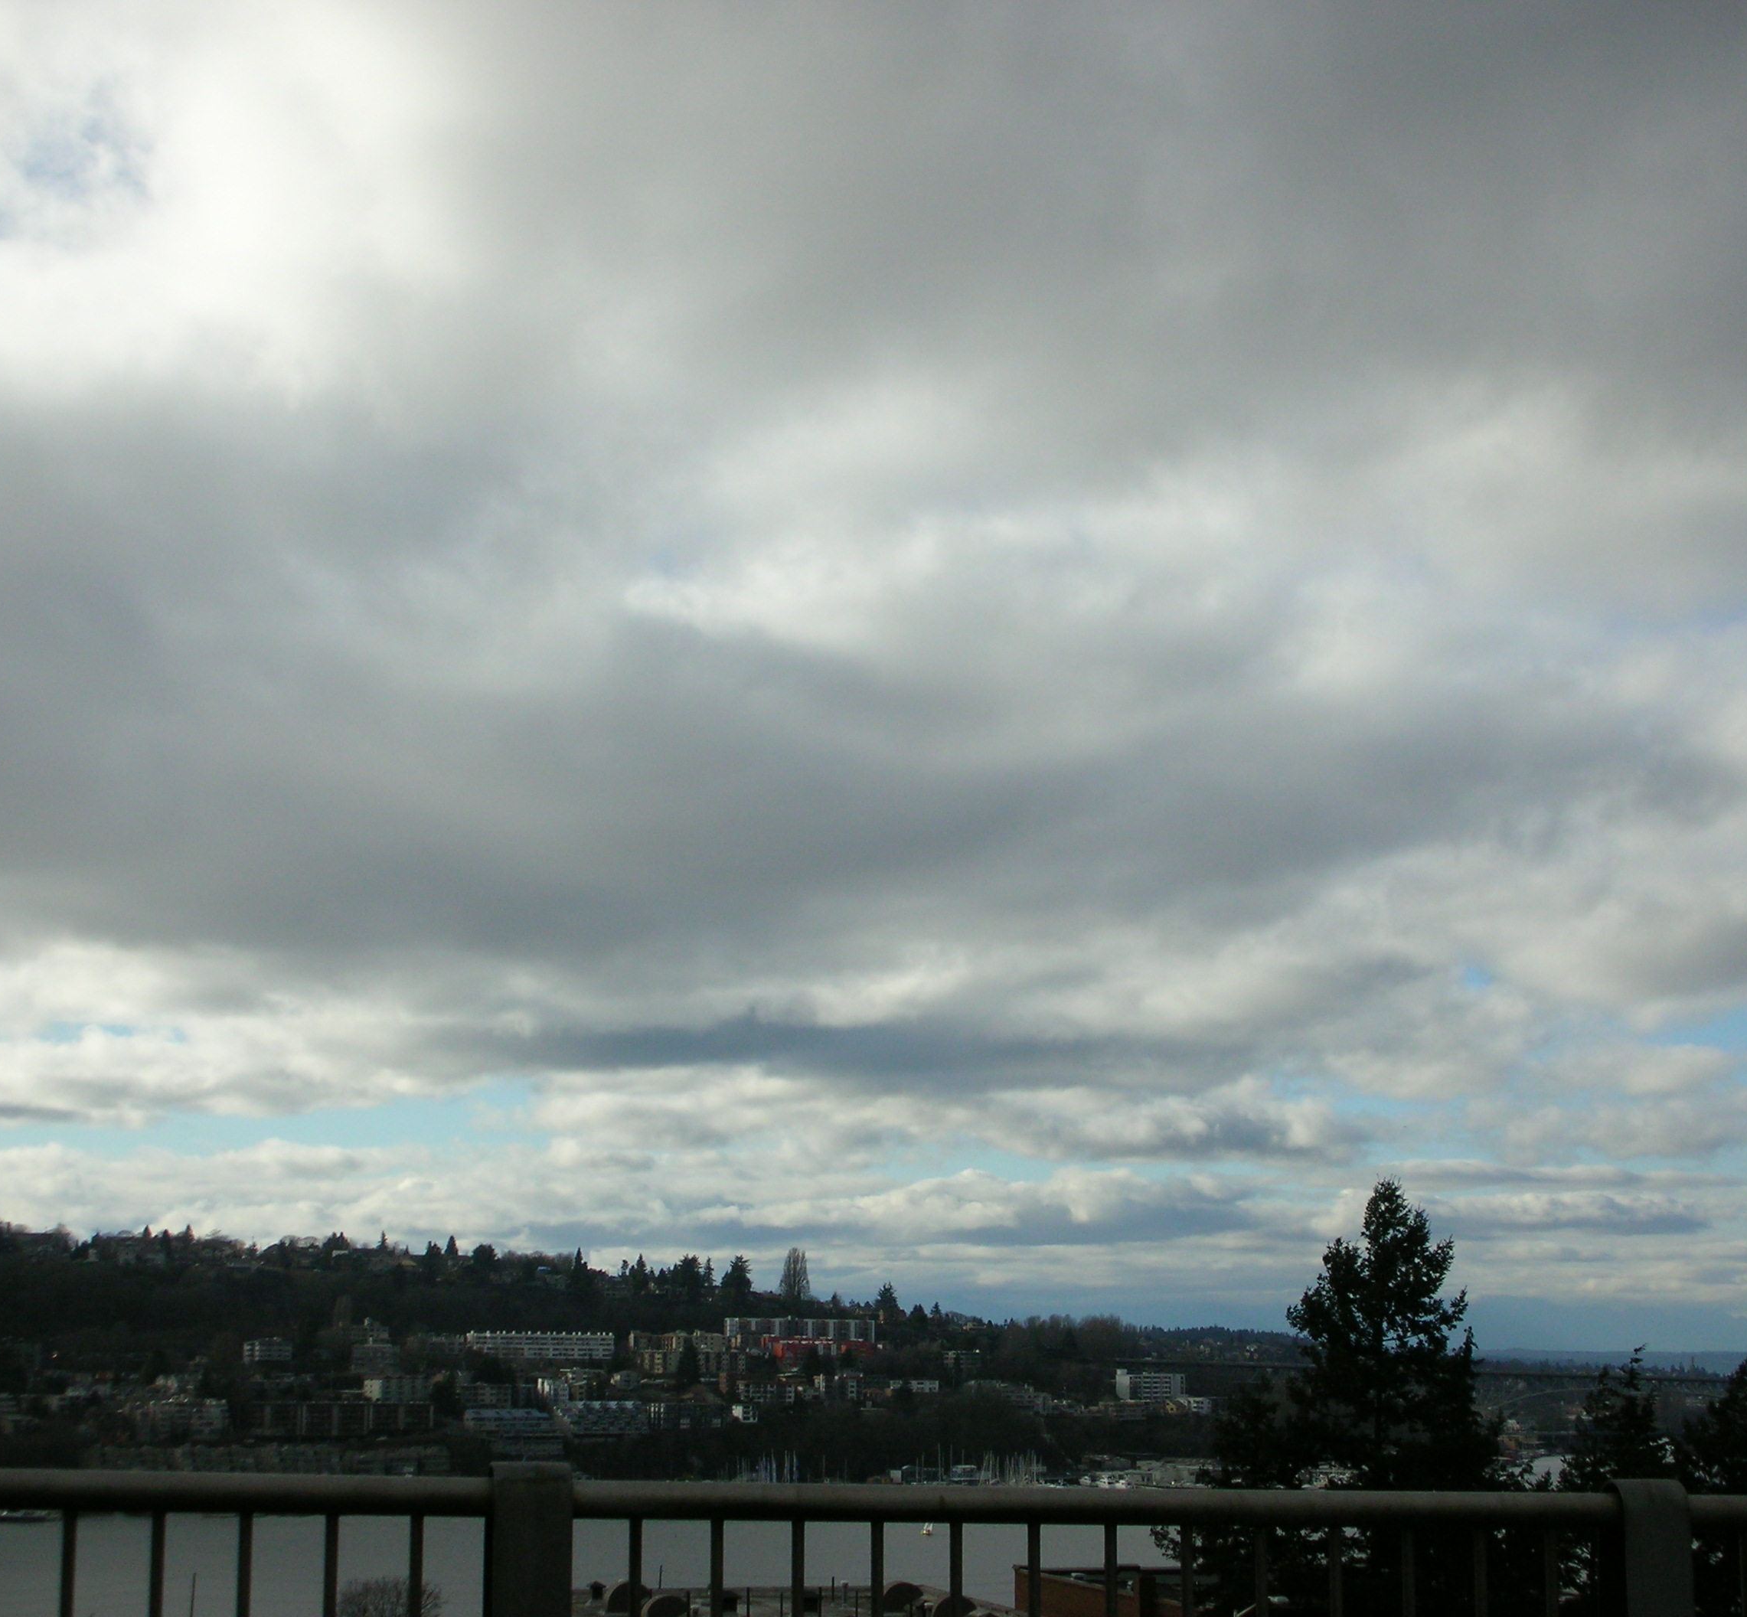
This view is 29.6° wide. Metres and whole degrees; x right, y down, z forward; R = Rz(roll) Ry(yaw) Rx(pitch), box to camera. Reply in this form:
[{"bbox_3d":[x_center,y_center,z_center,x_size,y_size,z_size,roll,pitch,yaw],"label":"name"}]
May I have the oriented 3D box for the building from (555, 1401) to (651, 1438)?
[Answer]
[{"bbox_3d":[-127.600,286.710,1548.520,39.260,16.500,20.000,5,-10,-25],"label":"building"}]

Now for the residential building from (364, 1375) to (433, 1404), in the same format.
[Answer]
[{"bbox_3d":[-224.900,274.600,1560.130,27.220,12.380,20.000,6,-11,-30],"label":"residential building"}]

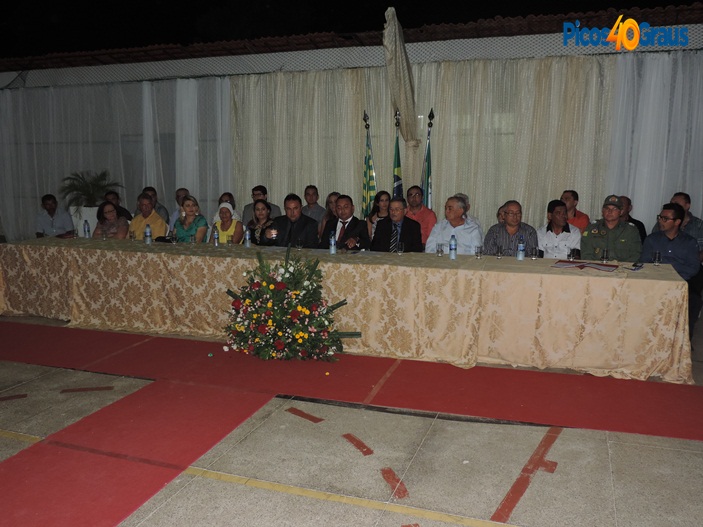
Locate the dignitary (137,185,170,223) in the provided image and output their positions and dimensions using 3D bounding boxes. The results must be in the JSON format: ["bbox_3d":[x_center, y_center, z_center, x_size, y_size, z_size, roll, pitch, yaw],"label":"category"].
[{"bbox_3d":[-2.538,-0.289,7.618,0.470,1.330,0.760,2,9,7],"label":"dignitary"}]

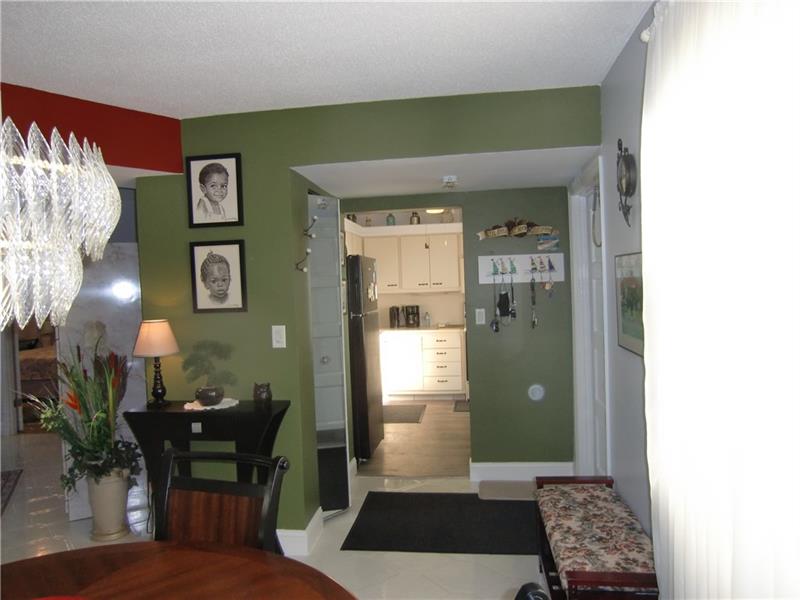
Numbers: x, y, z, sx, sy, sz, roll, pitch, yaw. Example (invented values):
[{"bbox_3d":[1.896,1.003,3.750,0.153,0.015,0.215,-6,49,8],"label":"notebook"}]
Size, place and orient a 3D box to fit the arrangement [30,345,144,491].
[{"bbox_3d":[-1.910,0.720,3.368,0.580,0.915,0.480,-3,2,-30],"label":"arrangement"}]

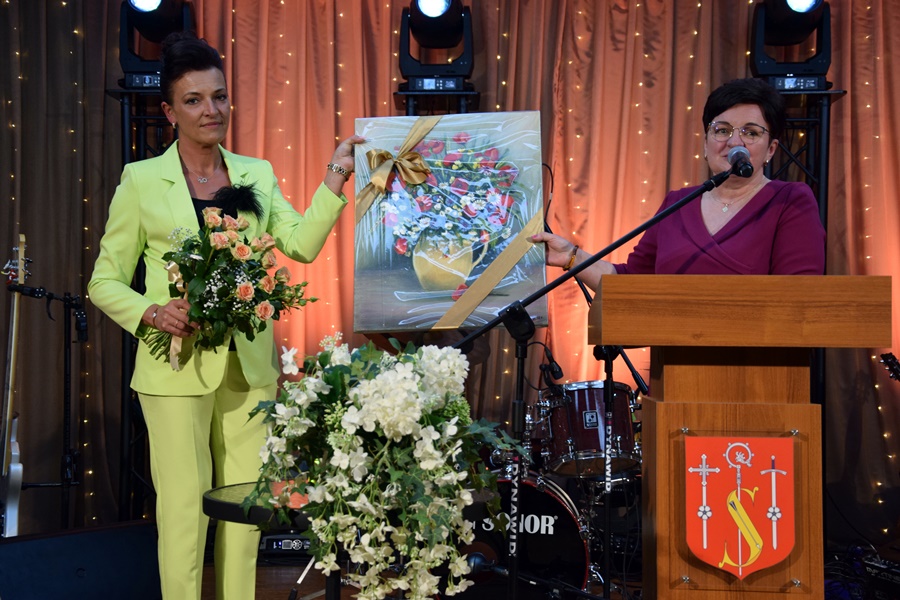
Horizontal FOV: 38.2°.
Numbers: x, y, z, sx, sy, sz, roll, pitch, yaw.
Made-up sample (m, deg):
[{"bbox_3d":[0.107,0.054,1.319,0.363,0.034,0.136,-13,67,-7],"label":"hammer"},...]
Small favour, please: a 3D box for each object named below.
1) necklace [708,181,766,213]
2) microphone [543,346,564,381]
[{"bbox_3d":[0.708,-0.257,3.200,0.145,0.090,0.115,0,-1,28],"label":"necklace"},{"bbox_3d":[0.352,0.215,4.400,0.040,0.120,0.038,-34,16,-27],"label":"microphone"}]

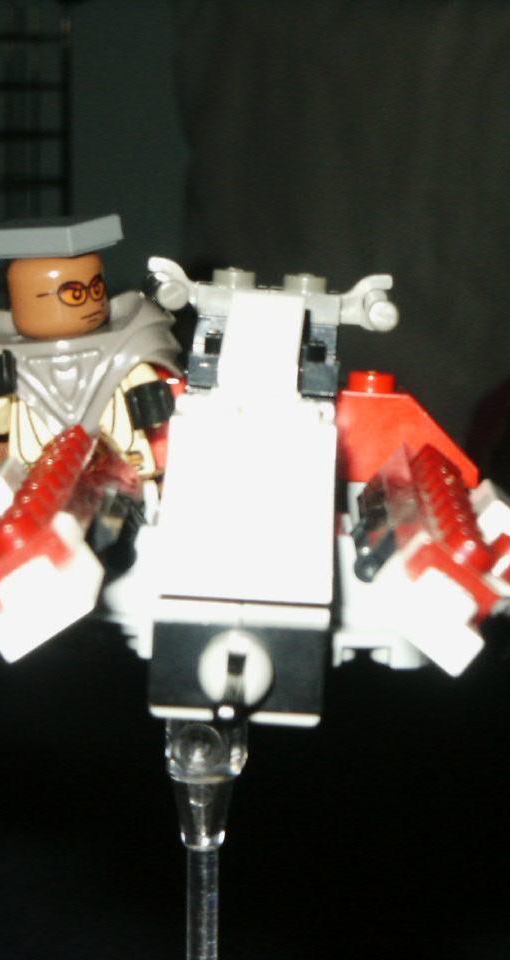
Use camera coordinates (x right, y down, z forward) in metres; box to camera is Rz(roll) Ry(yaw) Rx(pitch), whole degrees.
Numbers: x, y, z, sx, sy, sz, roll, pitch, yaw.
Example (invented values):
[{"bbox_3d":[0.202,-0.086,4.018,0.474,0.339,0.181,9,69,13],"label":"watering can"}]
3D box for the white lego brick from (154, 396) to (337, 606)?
[{"bbox_3d":[0.000,0.001,0.355,0.016,0.018,0.017,3,7,3],"label":"white lego brick"}]

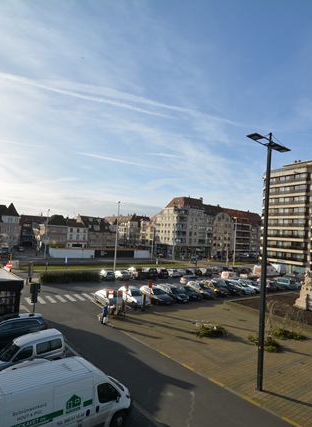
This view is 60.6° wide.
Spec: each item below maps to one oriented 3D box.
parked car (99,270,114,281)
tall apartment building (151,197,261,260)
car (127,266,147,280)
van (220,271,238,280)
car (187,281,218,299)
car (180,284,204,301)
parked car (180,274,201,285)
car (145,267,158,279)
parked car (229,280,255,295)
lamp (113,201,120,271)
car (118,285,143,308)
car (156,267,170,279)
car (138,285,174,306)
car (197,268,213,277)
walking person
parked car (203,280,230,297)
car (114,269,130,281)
[{"bbox_3d":[-8.344,10.093,43.917,1.700,1.500,3.950,6,-4,-35],"label":"parked car"},{"bbox_3d":[24.810,7.695,123.968,53.350,23.000,17.000,6,-4,-35],"label":"tall apartment building"},{"bbox_3d":[-3.128,9.885,44.385,1.820,1.780,5.100,5,-4,-29],"label":"car"},{"bbox_3d":[13.581,11.091,48.128,4.150,1.800,1.700,6,-5,-37],"label":"van"},{"bbox_3d":[5.917,9.897,34.628,1.780,1.520,4.350,6,-4,-33],"label":"car"},{"bbox_3d":[3.974,9.720,33.129,1.780,1.450,4.350,6,-5,-34],"label":"car"},{"bbox_3d":[6.280,11.058,44.552,4.400,1.550,1.780,6,-4,-35],"label":"parked car"},{"bbox_3d":[-1.623,10.838,48.867,1.800,1.650,4.300,6,-4,-35],"label":"car"},{"bbox_3d":[11.912,10.493,38.089,1.780,1.480,4.300,6,-5,-34],"label":"parked car"},{"bbox_3d":[-6.943,4.334,48.193,0.500,12.900,0.800,6,-5,-34],"label":"lamp"},{"bbox_3d":[-2.255,9.056,28.722,1.770,1.470,4.200,5,-4,-33],"label":"car"},{"bbox_3d":[0.890,10.378,47.368,1.800,1.600,4.300,5,-4,-32],"label":"car"},{"bbox_3d":[0.044,9.717,31.991,1.780,1.460,4.300,6,-5,-37],"label":"car"},{"bbox_3d":[8.789,11.148,50.912,1.800,1.500,4.250,6,-4,-33],"label":"car"},{"bbox_3d":[-4.192,8.393,22.419,0.550,1.760,0.420,6,-4,-30],"label":"walking person"},{"bbox_3d":[8.380,10.738,38.421,1.740,1.500,4.000,6,-4,-35],"label":"parked car"},{"bbox_3d":[-5.435,9.852,43.364,1.770,1.470,4.250,5,-4,-32],"label":"car"}]

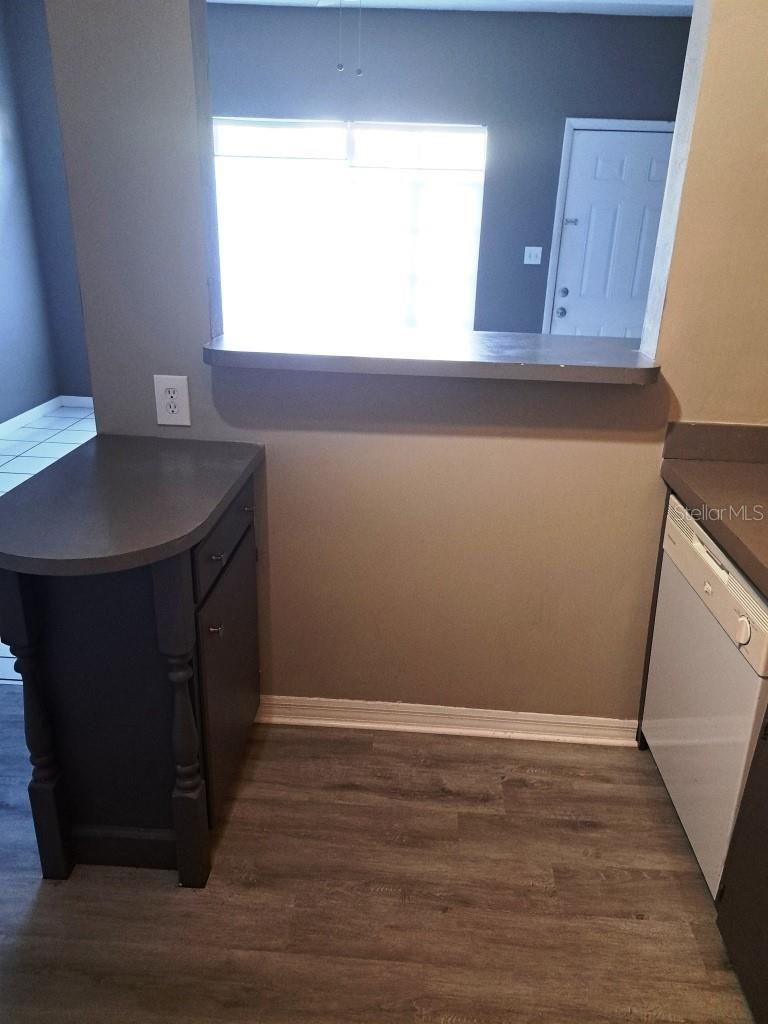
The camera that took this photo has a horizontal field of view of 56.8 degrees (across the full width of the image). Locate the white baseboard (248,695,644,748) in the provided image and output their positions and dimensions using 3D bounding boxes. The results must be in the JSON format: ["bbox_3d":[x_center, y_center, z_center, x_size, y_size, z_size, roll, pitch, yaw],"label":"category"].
[{"bbox_3d":[0.185,0.651,2.205,1.199,0.086,0.020,3,21,3],"label":"white baseboard"}]

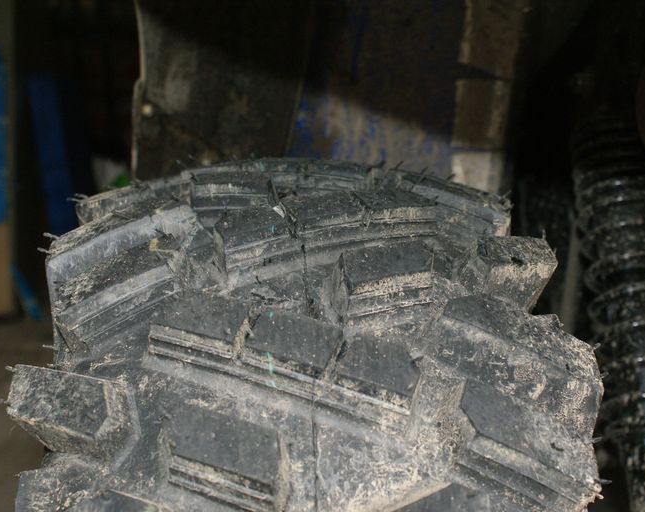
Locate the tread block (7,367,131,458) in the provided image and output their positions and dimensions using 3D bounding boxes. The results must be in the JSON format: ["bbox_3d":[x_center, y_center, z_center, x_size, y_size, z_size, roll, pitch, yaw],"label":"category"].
[{"bbox_3d":[-0.114,0.071,0.429,0.053,0.026,0.028,7,-37,20],"label":"tread block"}]

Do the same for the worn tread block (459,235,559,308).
[{"bbox_3d":[0.101,0.010,0.513,0.055,0.028,0.030,-4,36,-33],"label":"worn tread block"}]

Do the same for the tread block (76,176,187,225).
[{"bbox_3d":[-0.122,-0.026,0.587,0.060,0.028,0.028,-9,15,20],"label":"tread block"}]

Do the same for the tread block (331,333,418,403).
[{"bbox_3d":[0.025,0.053,0.430,0.037,0.019,0.027,15,48,5],"label":"tread block"}]

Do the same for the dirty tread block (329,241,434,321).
[{"bbox_3d":[0.033,0.011,0.477,0.054,0.018,0.029,-8,38,-23],"label":"dirty tread block"}]

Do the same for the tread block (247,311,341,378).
[{"bbox_3d":[-0.014,0.044,0.434,0.044,0.019,0.025,18,48,15],"label":"tread block"}]

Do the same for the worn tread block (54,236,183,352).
[{"bbox_3d":[-0.102,0.020,0.474,0.058,0.020,0.029,-25,38,-16],"label":"worn tread block"}]

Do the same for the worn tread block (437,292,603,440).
[{"bbox_3d":[0.096,0.047,0.459,0.080,0.025,0.043,23,40,4],"label":"worn tread block"}]

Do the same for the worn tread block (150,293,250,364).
[{"bbox_3d":[-0.056,0.035,0.446,0.046,0.019,0.026,9,45,16],"label":"worn tread block"}]

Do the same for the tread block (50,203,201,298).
[{"bbox_3d":[-0.111,-0.007,0.523,0.081,0.025,0.037,-24,28,-19],"label":"tread block"}]

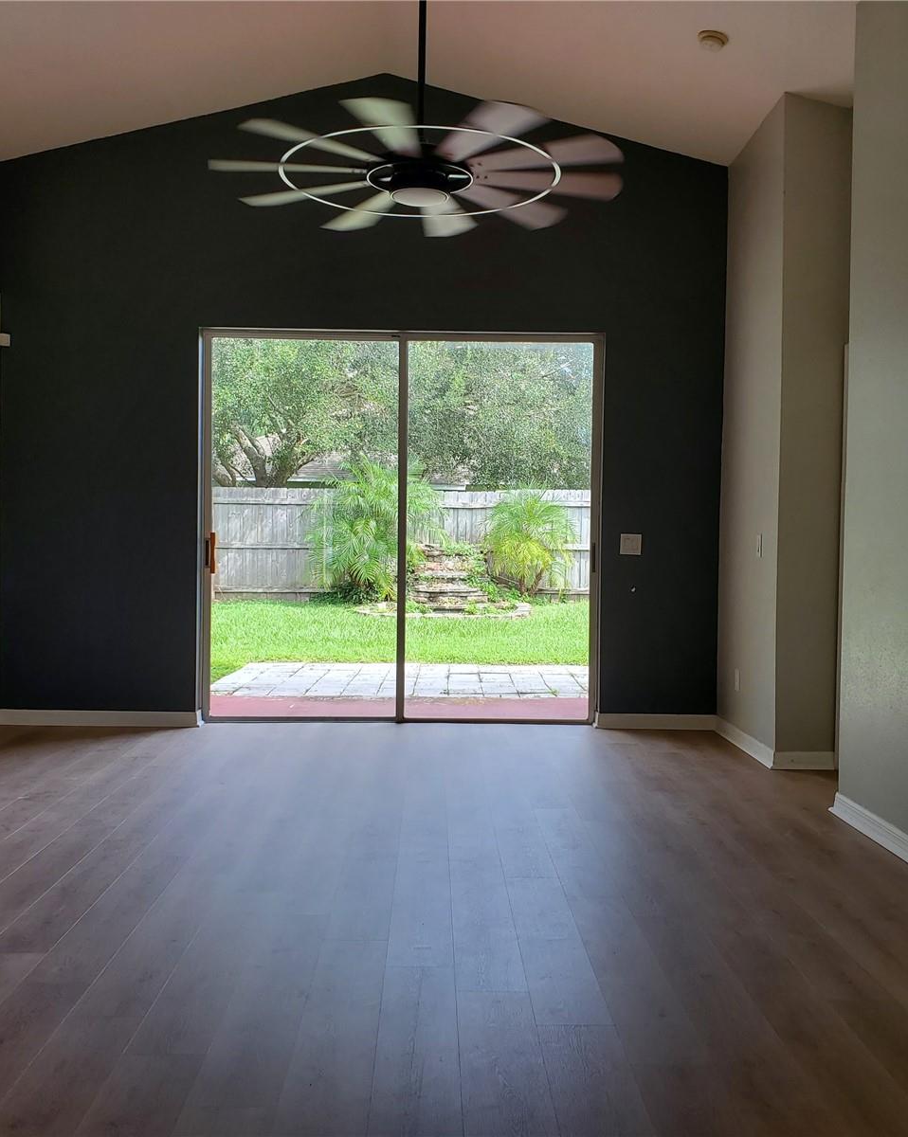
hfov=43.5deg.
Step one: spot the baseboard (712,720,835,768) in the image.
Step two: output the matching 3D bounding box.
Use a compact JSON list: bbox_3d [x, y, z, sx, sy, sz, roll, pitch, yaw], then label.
[{"bbox_3d":[1.739,0.950,6.316,0.320,0.094,1.170,1,1,-1],"label":"baseboard"}]

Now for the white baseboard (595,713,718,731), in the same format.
[{"bbox_3d":[1.225,0.929,6.906,0.725,0.094,0.030,1,1,-1],"label":"white baseboard"}]

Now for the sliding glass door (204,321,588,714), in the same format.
[{"bbox_3d":[-0.318,-0.236,6.941,2.405,2.385,0.120,1,1,-1],"label":"sliding glass door"}]

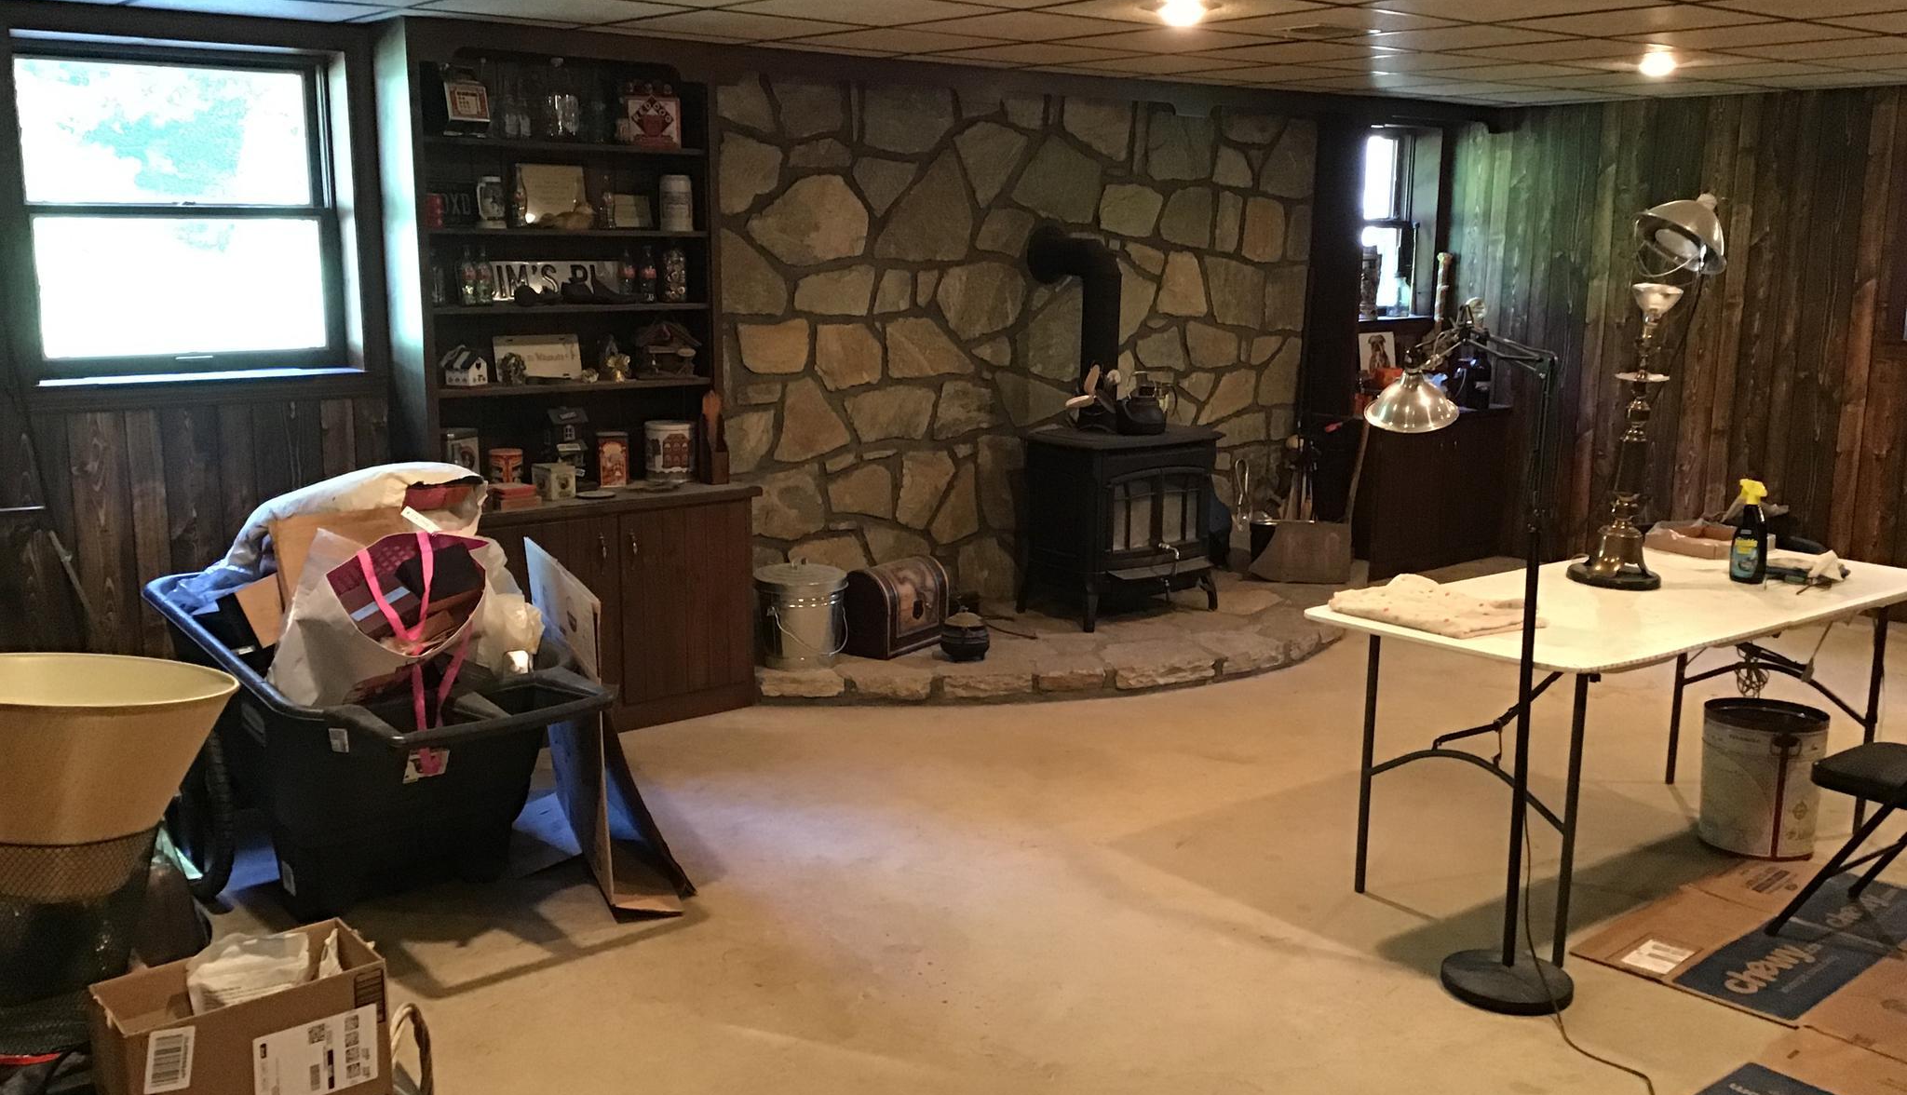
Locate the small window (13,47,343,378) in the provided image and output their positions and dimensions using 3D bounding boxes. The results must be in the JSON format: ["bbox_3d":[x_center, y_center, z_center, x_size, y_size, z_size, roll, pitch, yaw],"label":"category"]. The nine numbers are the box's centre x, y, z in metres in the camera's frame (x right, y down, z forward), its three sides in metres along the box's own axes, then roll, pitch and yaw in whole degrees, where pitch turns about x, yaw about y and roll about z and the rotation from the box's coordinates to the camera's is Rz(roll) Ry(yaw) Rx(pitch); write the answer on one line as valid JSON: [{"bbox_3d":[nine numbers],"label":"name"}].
[{"bbox_3d":[-2.243,-0.975,5.025,0.870,0.930,0.100,-9,14,-39],"label":"small window"}]

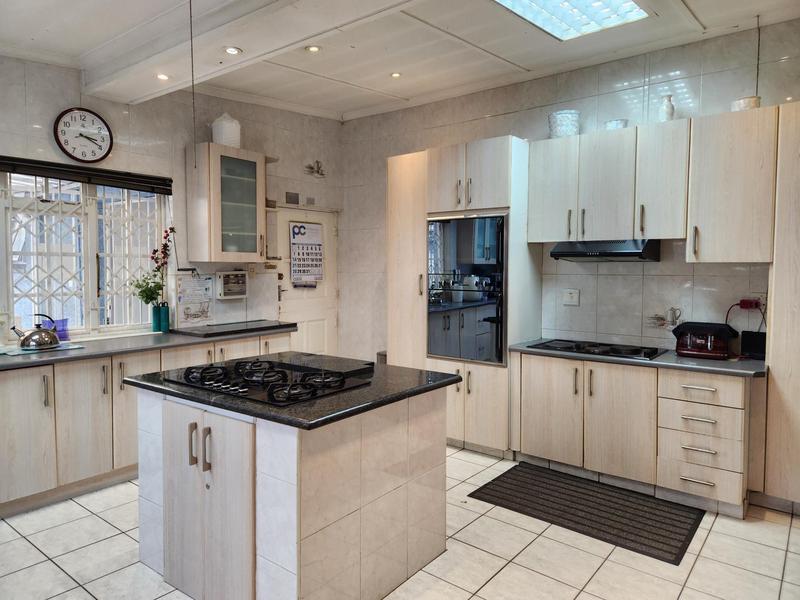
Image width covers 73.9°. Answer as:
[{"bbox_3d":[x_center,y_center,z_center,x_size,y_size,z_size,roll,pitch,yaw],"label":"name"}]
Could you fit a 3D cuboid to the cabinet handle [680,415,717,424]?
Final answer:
[{"bbox_3d":[1.729,0.697,3.085,0.183,0.014,0.040,2,3,39],"label":"cabinet handle"}]

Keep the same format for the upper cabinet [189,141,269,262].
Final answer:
[{"bbox_3d":[-1.455,-0.781,4.505,0.333,0.931,0.535,3,4,39],"label":"upper cabinet"}]

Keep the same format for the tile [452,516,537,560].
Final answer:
[{"bbox_3d":[0.504,1.245,2.785,0.334,0.012,0.334,2,3,39],"label":"tile"}]

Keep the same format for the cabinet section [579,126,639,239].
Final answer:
[{"bbox_3d":[1.555,-0.804,3.889,0.389,0.763,0.320,3,3,38],"label":"cabinet section"}]

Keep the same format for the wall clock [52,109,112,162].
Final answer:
[{"bbox_3d":[-2.184,-1.135,3.674,0.038,0.366,0.366,2,3,39],"label":"wall clock"}]

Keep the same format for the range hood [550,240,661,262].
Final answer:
[{"bbox_3d":[1.442,-0.344,3.726,0.609,0.147,0.461,2,3,39],"label":"range hood"}]

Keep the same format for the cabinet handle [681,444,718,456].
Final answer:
[{"bbox_3d":[1.770,0.893,3.146,0.181,0.014,0.032,3,4,39],"label":"cabinet handle"}]

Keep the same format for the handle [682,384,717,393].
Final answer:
[{"bbox_3d":[1.794,0.528,3.186,0.187,0.014,0.032,3,3,38],"label":"handle"}]

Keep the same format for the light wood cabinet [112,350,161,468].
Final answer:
[{"bbox_3d":[-1.965,0.716,3.713,0.564,0.735,0.320,3,4,39],"label":"light wood cabinet"}]

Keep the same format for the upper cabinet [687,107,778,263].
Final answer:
[{"bbox_3d":[2.143,-0.696,3.429,0.461,0.923,0.320,3,3,38],"label":"upper cabinet"}]

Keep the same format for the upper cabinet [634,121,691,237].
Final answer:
[{"bbox_3d":[1.819,-0.788,3.620,0.315,0.759,0.308,3,4,39],"label":"upper cabinet"}]

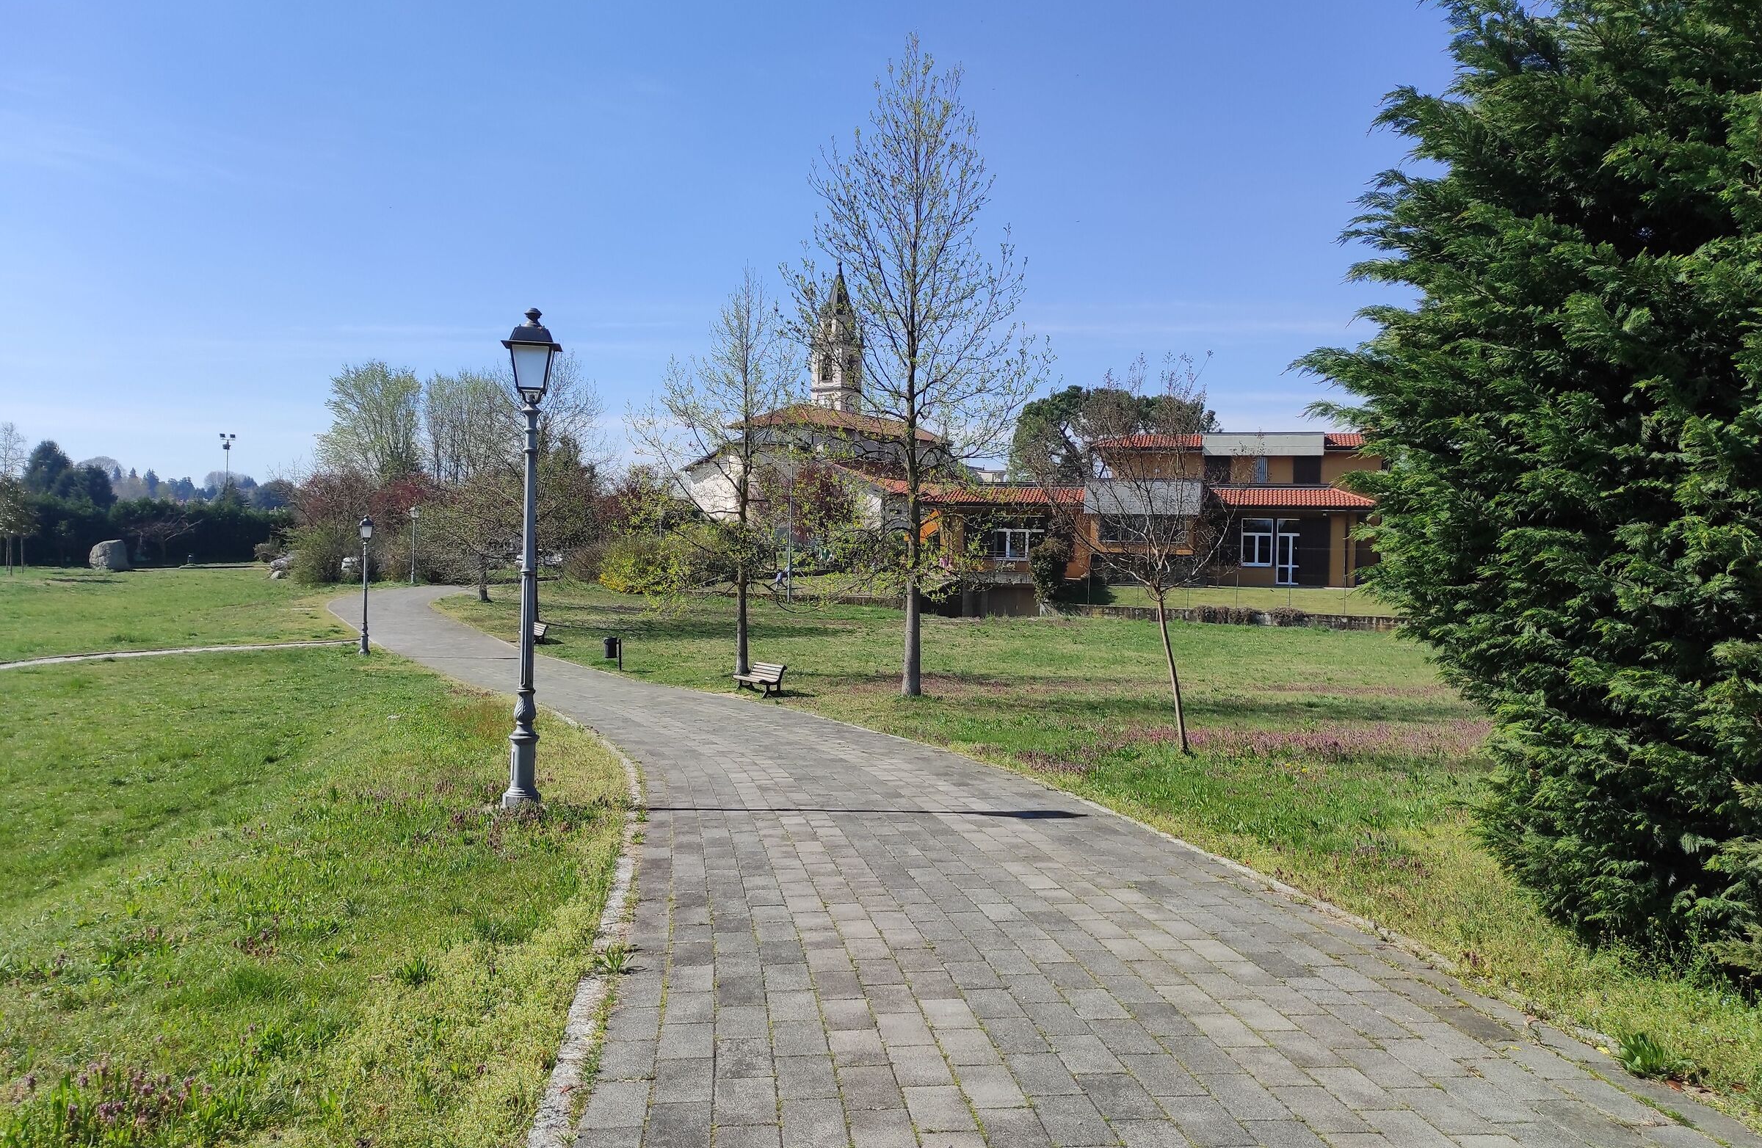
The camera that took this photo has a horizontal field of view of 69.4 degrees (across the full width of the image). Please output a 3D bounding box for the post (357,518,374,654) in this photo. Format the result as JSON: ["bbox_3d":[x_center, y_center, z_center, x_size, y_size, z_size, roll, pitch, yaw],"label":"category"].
[{"bbox_3d":[-14.427,0.316,35.600,0.440,3.950,0.440,1,-1,-7],"label":"post"}]

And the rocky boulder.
[{"bbox_3d":[-42.481,-0.985,70.000,2.200,1.750,1.900,1,-1,-30],"label":"rocky boulder"}]

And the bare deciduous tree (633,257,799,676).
[{"bbox_3d":[-3.888,-2.427,30.300,4.050,9.650,4.000,1,-1,0],"label":"bare deciduous tree"}]

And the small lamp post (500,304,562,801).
[{"bbox_3d":[-2.766,-0.119,10.000,0.440,3.940,0.440,1,-1,-7],"label":"small lamp post"}]

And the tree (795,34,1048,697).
[{"bbox_3d":[0.744,-4.099,25.000,4.900,13.000,4.800,1,-1,0],"label":"tree"}]

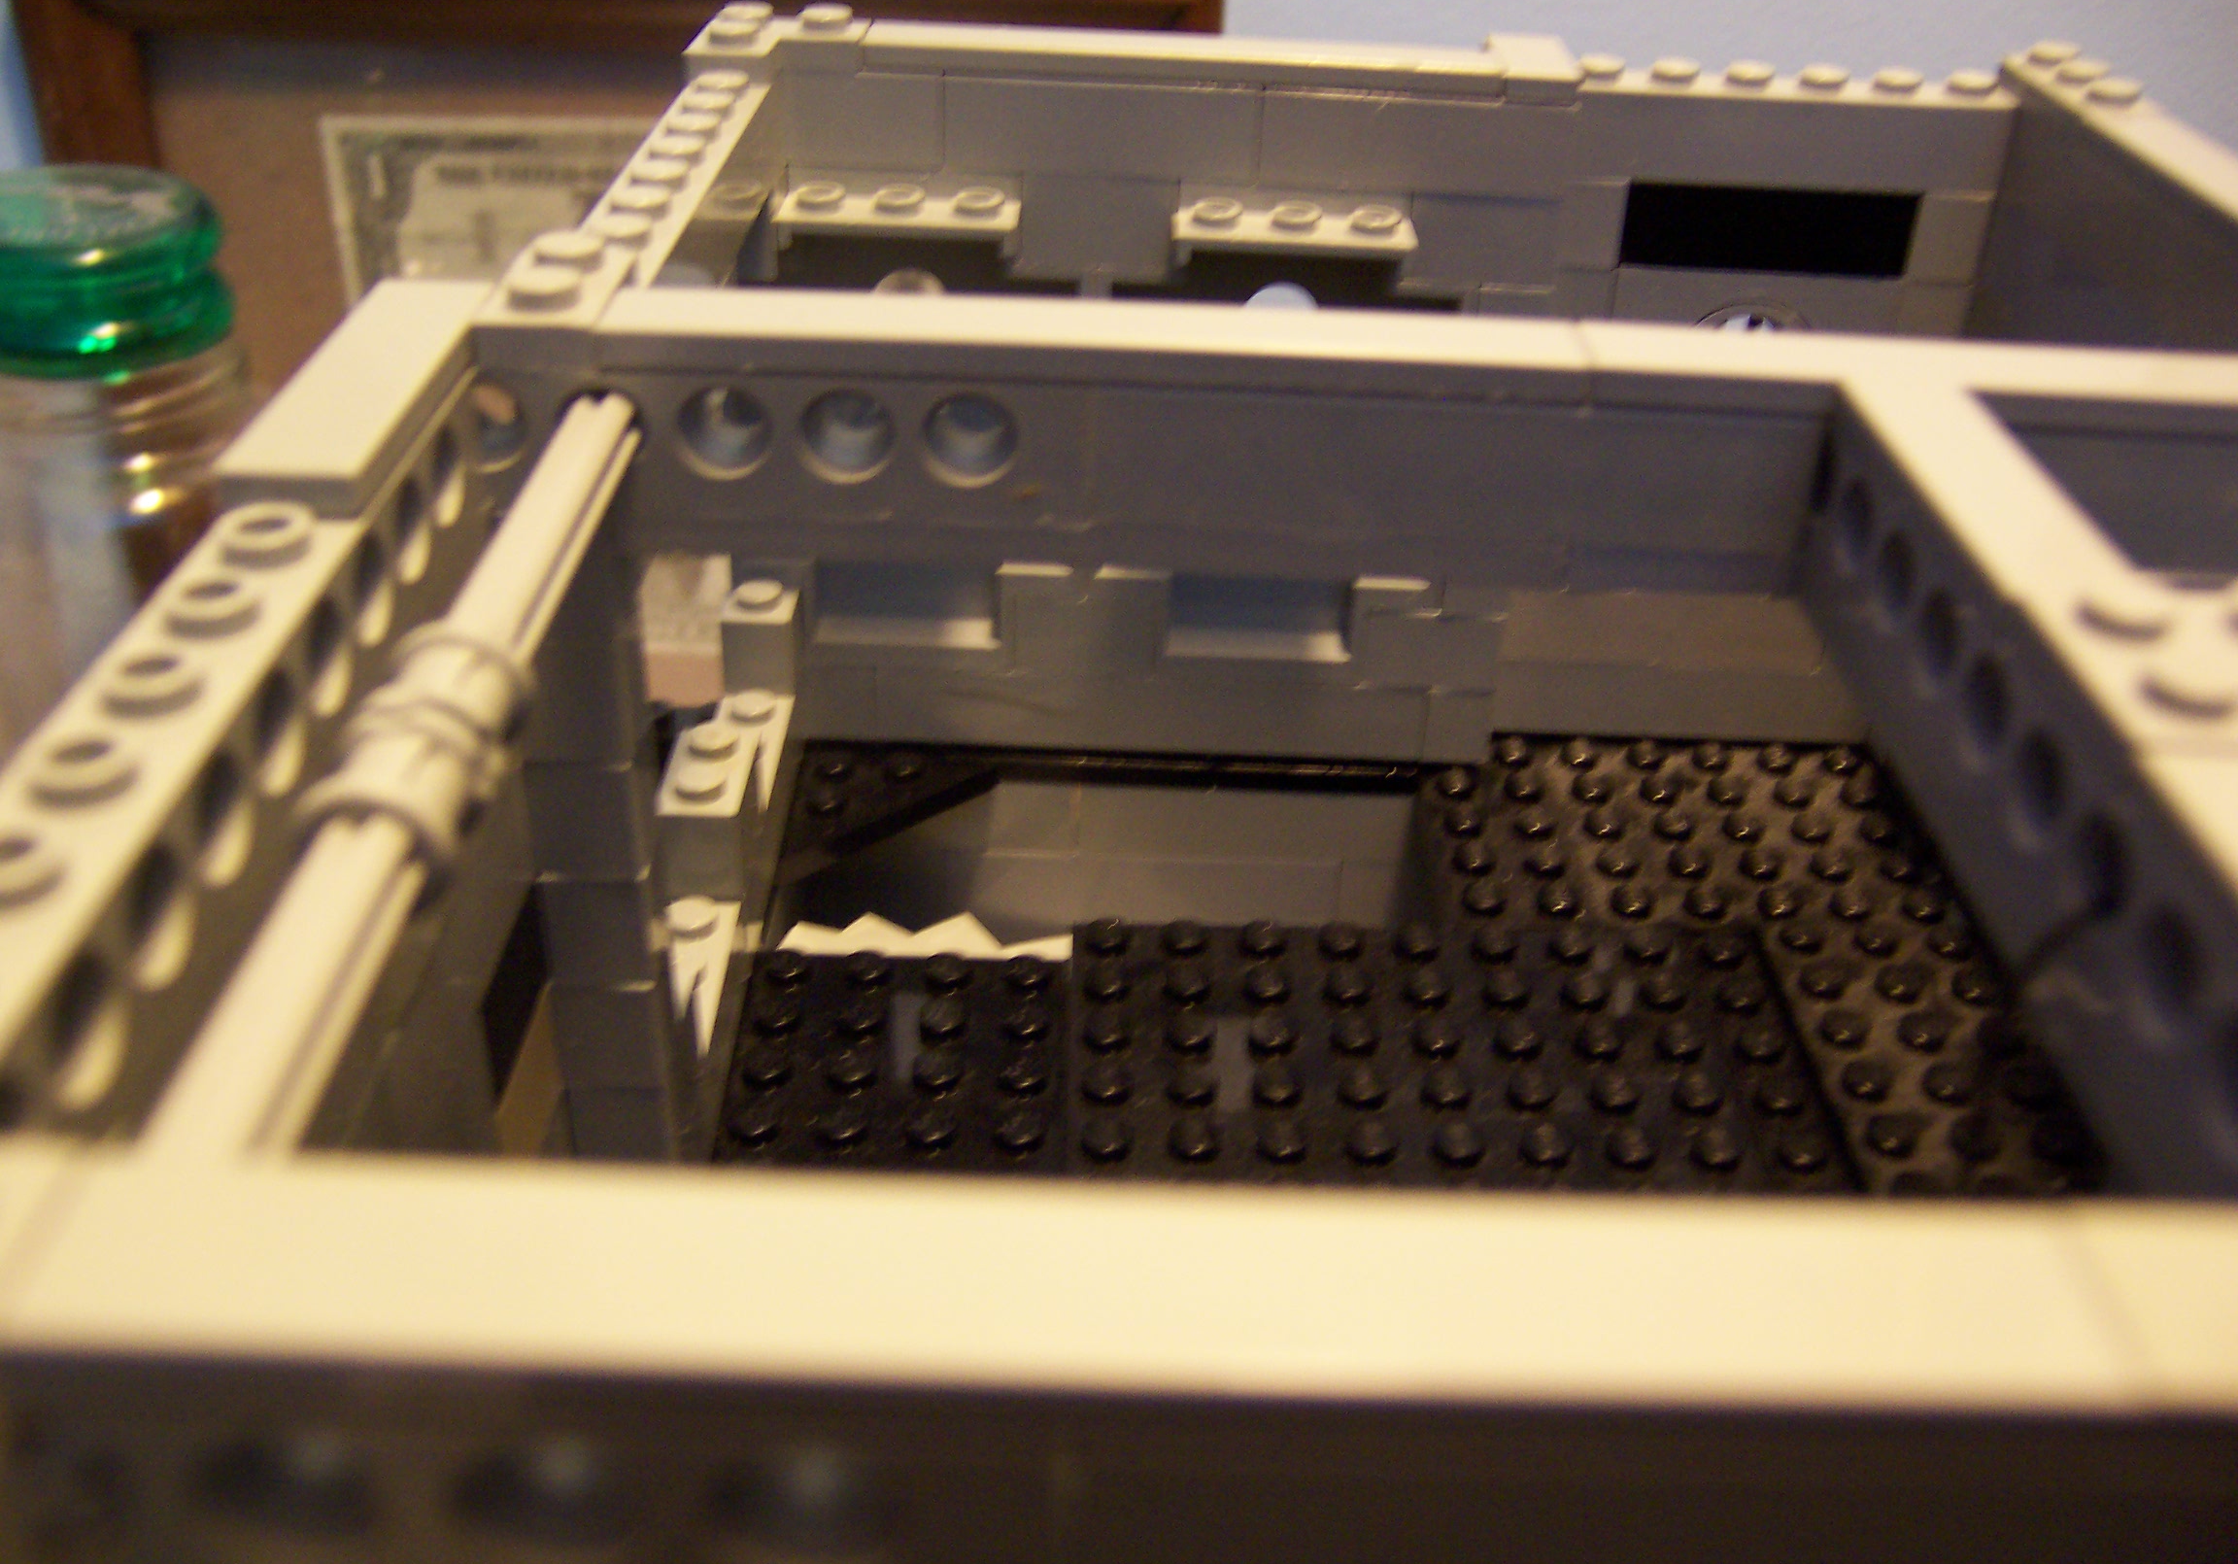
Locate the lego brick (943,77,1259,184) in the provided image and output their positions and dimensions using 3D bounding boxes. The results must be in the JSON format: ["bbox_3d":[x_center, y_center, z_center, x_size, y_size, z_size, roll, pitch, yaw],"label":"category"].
[{"bbox_3d":[-0.002,-0.068,0.219,0.032,0.010,0.008,1,31,-1],"label":"lego brick"}]

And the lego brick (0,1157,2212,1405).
[{"bbox_3d":[-0.002,0.016,0.065,0.064,0.003,0.008,2,31,-1],"label":"lego brick"}]

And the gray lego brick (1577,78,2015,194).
[{"bbox_3d":[0.072,-0.071,0.233,0.048,0.010,0.008,2,31,-1],"label":"gray lego brick"}]

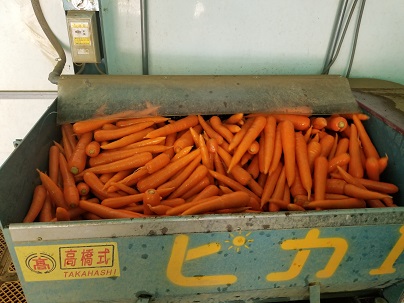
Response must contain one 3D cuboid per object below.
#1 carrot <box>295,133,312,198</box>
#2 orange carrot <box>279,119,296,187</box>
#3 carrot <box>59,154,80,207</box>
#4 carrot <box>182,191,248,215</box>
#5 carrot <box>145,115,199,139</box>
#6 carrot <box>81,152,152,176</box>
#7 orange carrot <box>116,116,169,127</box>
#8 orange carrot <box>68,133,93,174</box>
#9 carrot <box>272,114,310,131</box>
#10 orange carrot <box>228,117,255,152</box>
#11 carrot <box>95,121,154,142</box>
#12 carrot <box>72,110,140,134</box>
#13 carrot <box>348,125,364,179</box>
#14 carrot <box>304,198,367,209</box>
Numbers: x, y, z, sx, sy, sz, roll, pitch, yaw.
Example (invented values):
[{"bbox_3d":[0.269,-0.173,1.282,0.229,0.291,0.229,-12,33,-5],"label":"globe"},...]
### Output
[{"bbox_3d":[0.301,0.039,0.895,0.037,0.037,0.215,1,62,0],"label":"carrot"},{"bbox_3d":[0.269,0.000,0.941,0.038,0.038,0.234,4,61,5],"label":"orange carrot"},{"bbox_3d":[-0.375,0.077,0.845,0.039,0.039,0.194,-13,53,-25],"label":"carrot"},{"bbox_3d":[0.038,0.147,0.830,0.194,0.038,0.038,-13,30,-8],"label":"carrot"},{"bbox_3d":[-0.088,-0.068,0.895,0.175,0.036,0.036,-21,6,-22],"label":"carrot"},{"bbox_3d":[-0.254,0.047,0.891,0.214,0.035,0.035,-14,30,-8],"label":"carrot"},{"bbox_3d":[-0.194,-0.098,1.003,0.167,0.028,0.028,-7,28,-6],"label":"orange carrot"},{"bbox_3d":[-0.363,-0.027,0.949,0.046,0.046,0.204,2,46,0],"label":"orange carrot"},{"bbox_3d":[0.260,-0.103,1.020,0.201,0.044,0.044,7,28,3],"label":"carrot"},{"bbox_3d":[0.125,-0.060,0.930,0.031,0.031,0.178,34,56,4],"label":"orange carrot"},{"bbox_3d":[-0.247,-0.073,0.975,0.191,0.034,0.034,-14,30,-10],"label":"carrot"},{"bbox_3d":[-0.310,-0.102,0.998,0.218,0.037,0.037,-15,31,-13],"label":"carrot"},{"bbox_3d":[0.480,-0.005,0.953,0.041,0.041,0.204,7,58,11],"label":"carrot"},{"bbox_3d":[0.372,0.148,0.852,0.170,0.034,0.034,1,28,-1],"label":"carrot"}]

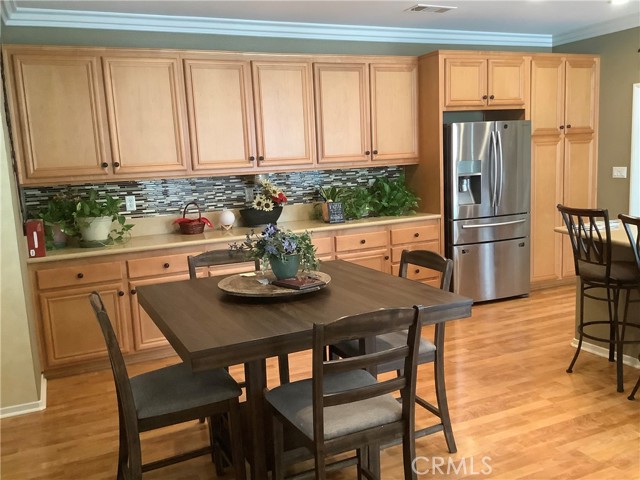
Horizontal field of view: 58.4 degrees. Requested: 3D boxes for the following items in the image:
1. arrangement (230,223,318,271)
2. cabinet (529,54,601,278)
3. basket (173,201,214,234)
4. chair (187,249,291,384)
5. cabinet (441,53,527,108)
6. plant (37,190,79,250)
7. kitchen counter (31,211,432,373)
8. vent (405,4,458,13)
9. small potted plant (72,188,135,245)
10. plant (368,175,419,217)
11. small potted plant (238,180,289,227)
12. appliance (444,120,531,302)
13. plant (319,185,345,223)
[{"bbox_3d":[-0.221,0.053,2.726,0.410,0.280,0.340,-4,8,-8],"label":"arrangement"},{"bbox_3d":[2.345,-0.687,6.093,0.965,2.354,0.617,-6,9,-24],"label":"cabinet"},{"bbox_3d":[-1.081,-0.194,4.901,0.330,0.275,0.200,-6,9,-23],"label":"basket"},{"bbox_3d":[-0.413,0.566,3.117,0.440,0.985,0.520,-6,9,-21],"label":"chair"},{"bbox_3d":[1.449,-1.516,5.627,1.005,0.525,0.615,-6,9,-23],"label":"cabinet"},{"bbox_3d":[-1.930,-0.153,4.221,0.280,0.415,0.290,-6,9,-24],"label":"plant"},{"bbox_3d":[-0.527,0.354,4.896,3.393,0.914,0.650,-6,9,-24],"label":"kitchen counter"},{"bbox_3d":[0.955,-1.963,4.902,0.405,0.021,0.205,-6,9,-23],"label":"vent"},{"bbox_3d":[-1.615,-0.176,4.272,0.410,0.416,0.380,-6,9,-24],"label":"small potted plant"},{"bbox_3d":[0.710,-0.429,5.586,0.460,0.370,0.320,-6,9,-23],"label":"plant"},{"bbox_3d":[-0.503,-0.334,5.150,0.420,0.425,0.200,-6,9,-23],"label":"small potted plant"},{"bbox_3d":[1.532,-0.262,5.731,0.916,1.758,0.725,-6,9,-23],"label":"appliance"},{"bbox_3d":[0.102,-0.330,5.088,0.210,0.320,0.200,-6,9,-24],"label":"plant"}]

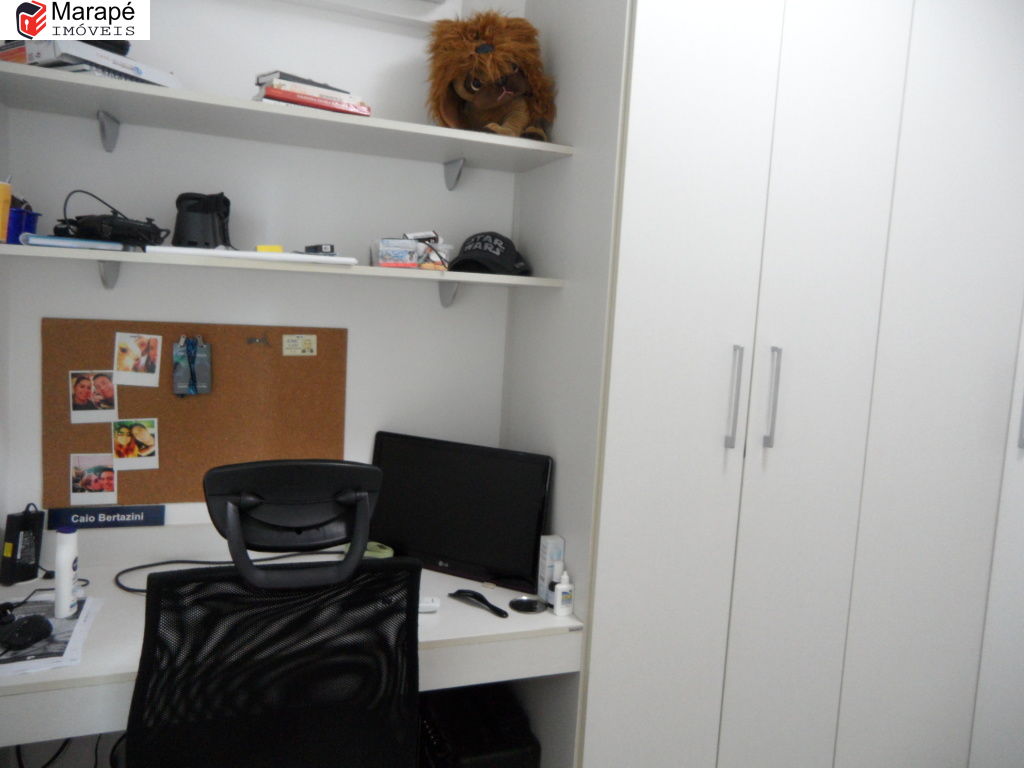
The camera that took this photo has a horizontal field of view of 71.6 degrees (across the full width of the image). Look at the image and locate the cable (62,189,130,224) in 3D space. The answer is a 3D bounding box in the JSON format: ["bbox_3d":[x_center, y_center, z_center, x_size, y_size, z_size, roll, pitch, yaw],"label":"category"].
[{"bbox_3d":[-0.845,-0.361,1.449,0.120,0.065,0.050,1,6,-20],"label":"cable"}]

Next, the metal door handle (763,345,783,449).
[{"bbox_3d":[0.566,0.029,1.542,0.011,0.218,0.025,1,6,-20],"label":"metal door handle"}]

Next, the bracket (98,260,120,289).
[{"bbox_3d":[-0.908,-0.249,1.602,0.034,0.066,0.078,1,6,-20],"label":"bracket"}]

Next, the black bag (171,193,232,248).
[{"bbox_3d":[-0.654,-0.342,1.510,0.115,0.125,0.095,1,6,-20],"label":"black bag"}]

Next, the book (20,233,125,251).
[{"bbox_3d":[-0.852,-0.274,1.424,0.162,0.015,0.230,1,6,-20],"label":"book"}]

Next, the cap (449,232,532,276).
[{"bbox_3d":[-0.053,-0.309,1.705,0.175,0.110,0.245,5,6,20],"label":"cap"}]

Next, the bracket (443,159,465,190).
[{"bbox_3d":[-0.153,-0.541,1.842,0.034,0.066,0.078,1,6,-20],"label":"bracket"}]

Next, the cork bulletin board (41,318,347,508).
[{"bbox_3d":[-0.751,0.075,1.730,0.672,0.442,0.012,1,6,-20],"label":"cork bulletin board"}]

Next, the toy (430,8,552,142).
[{"bbox_3d":[-0.058,-0.697,1.653,0.275,0.285,0.235,2,6,-15],"label":"toy"}]

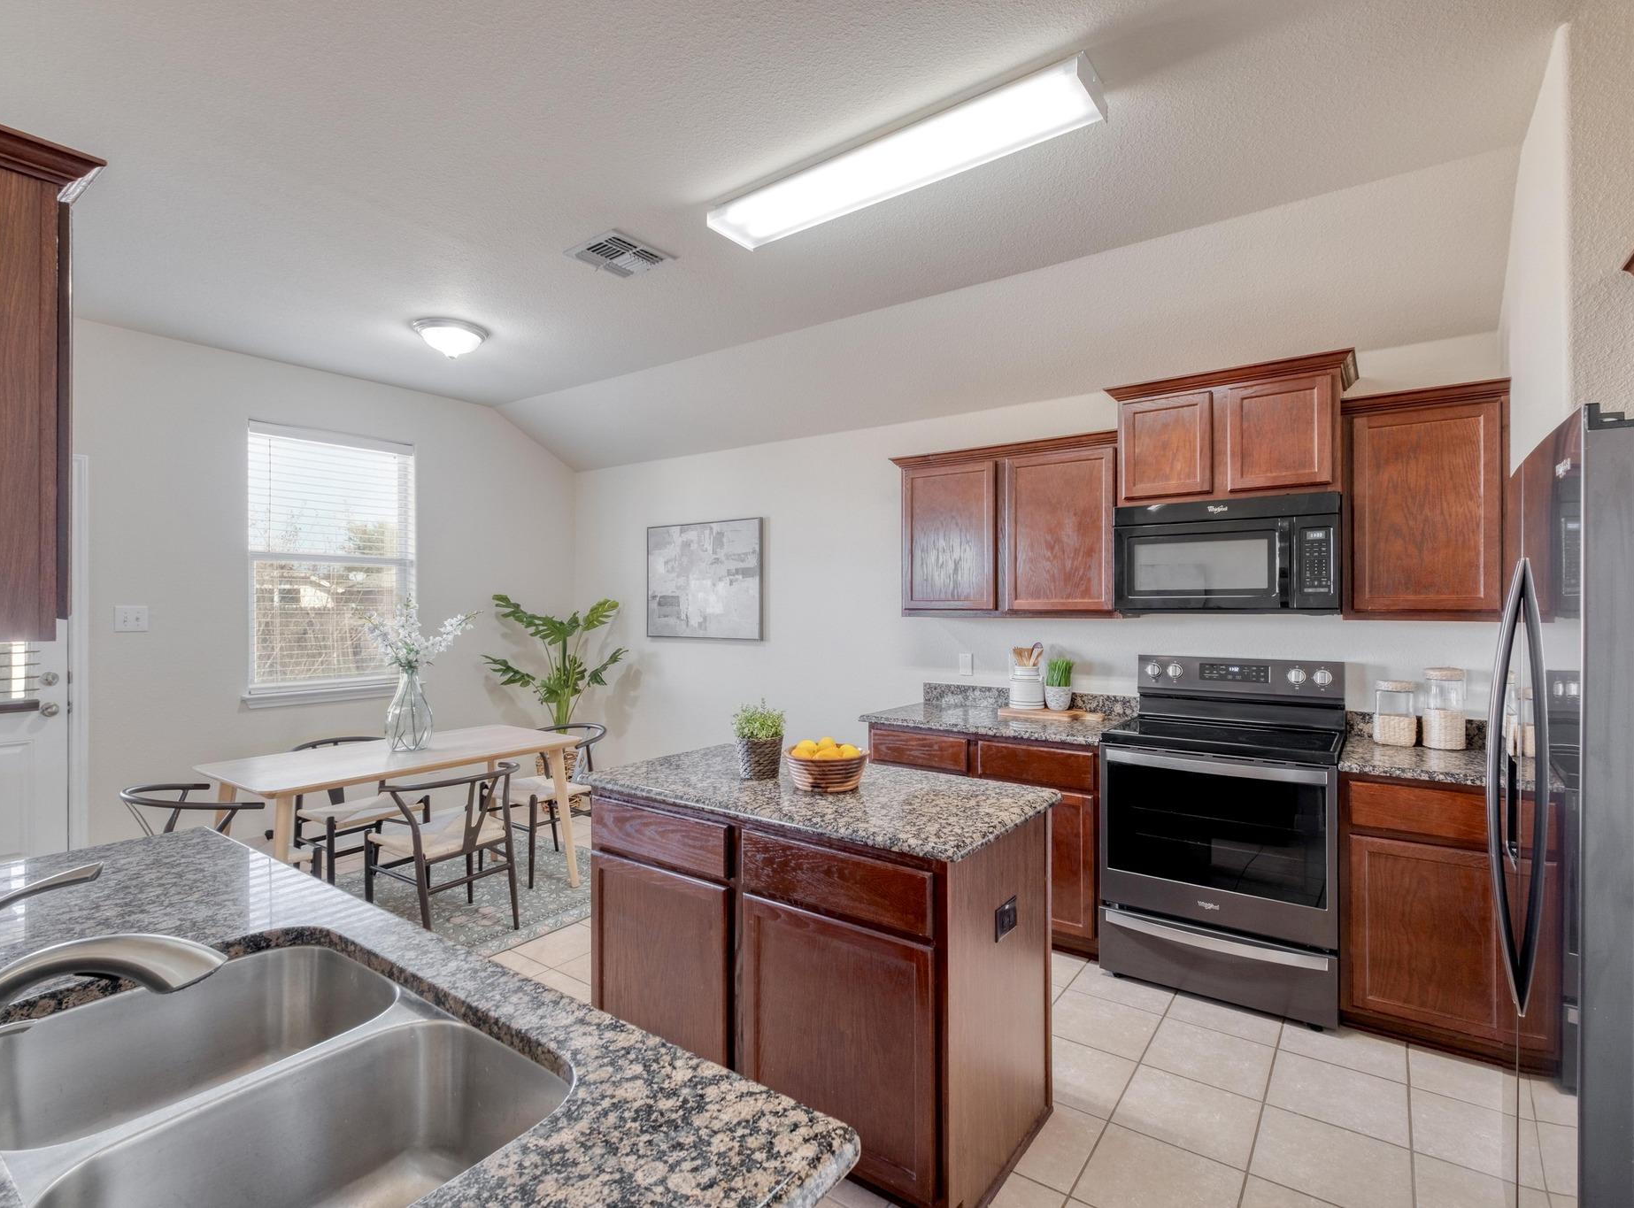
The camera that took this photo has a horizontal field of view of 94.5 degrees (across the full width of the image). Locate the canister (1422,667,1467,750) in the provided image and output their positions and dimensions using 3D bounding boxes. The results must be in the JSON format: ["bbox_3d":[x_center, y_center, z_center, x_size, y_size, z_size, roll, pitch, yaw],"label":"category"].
[{"bbox_3d":[2.287,0.383,2.756,0.130,0.288,0.130,0,0,35],"label":"canister"}]

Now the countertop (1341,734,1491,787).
[{"bbox_3d":[2.088,0.539,2.581,0.480,0.038,0.650,0,0,36],"label":"countertop"}]

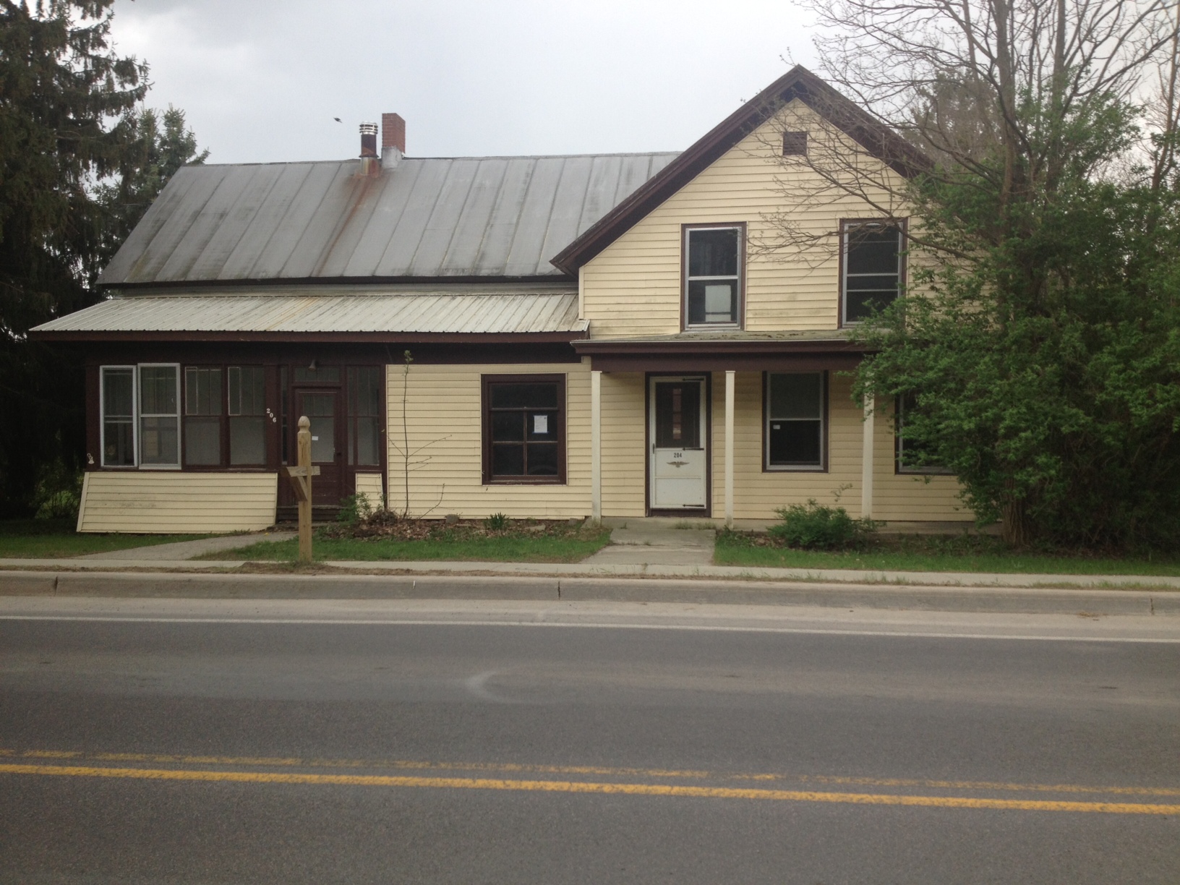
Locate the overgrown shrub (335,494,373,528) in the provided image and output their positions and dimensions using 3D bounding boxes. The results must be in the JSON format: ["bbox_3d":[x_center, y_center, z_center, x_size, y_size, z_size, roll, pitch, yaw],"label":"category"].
[{"bbox_3d":[-3.573,1.028,18.100,0.540,0.510,0.480,0,2,7],"label":"overgrown shrub"}]

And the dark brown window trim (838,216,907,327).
[{"bbox_3d":[4.225,-2.519,17.820,1.014,1.660,0.110,0,2,7],"label":"dark brown window trim"}]

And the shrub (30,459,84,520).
[{"bbox_3d":[-9.923,0.883,22.200,0.920,1.080,0.900,0,2,7],"label":"shrub"}]

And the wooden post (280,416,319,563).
[{"bbox_3d":[-2.563,0.420,10.650,0.095,1.320,0.800,0,2,7],"label":"wooden post"}]

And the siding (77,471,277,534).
[{"bbox_3d":[-6.633,0.970,19.172,3.249,0.984,0.320,0,2,7],"label":"siding"}]

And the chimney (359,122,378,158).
[{"bbox_3d":[-4.358,-5.965,23.500,0.360,0.670,0.360,0,2,7],"label":"chimney"}]

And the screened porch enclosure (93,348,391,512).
[{"bbox_3d":[-5.610,-0.194,20.031,5.047,2.724,1.930,0,2,7],"label":"screened porch enclosure"}]

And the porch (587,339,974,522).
[{"bbox_3d":[2.718,-0.231,17.279,5.811,2.887,1.600,0,2,7],"label":"porch"}]

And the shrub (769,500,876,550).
[{"bbox_3d":[2.934,1.038,15.100,1.300,0.620,1.000,0,2,7],"label":"shrub"}]

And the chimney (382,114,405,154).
[{"bbox_3d":[-3.916,-6.183,23.850,0.300,0.700,0.620,0,2,7],"label":"chimney"}]

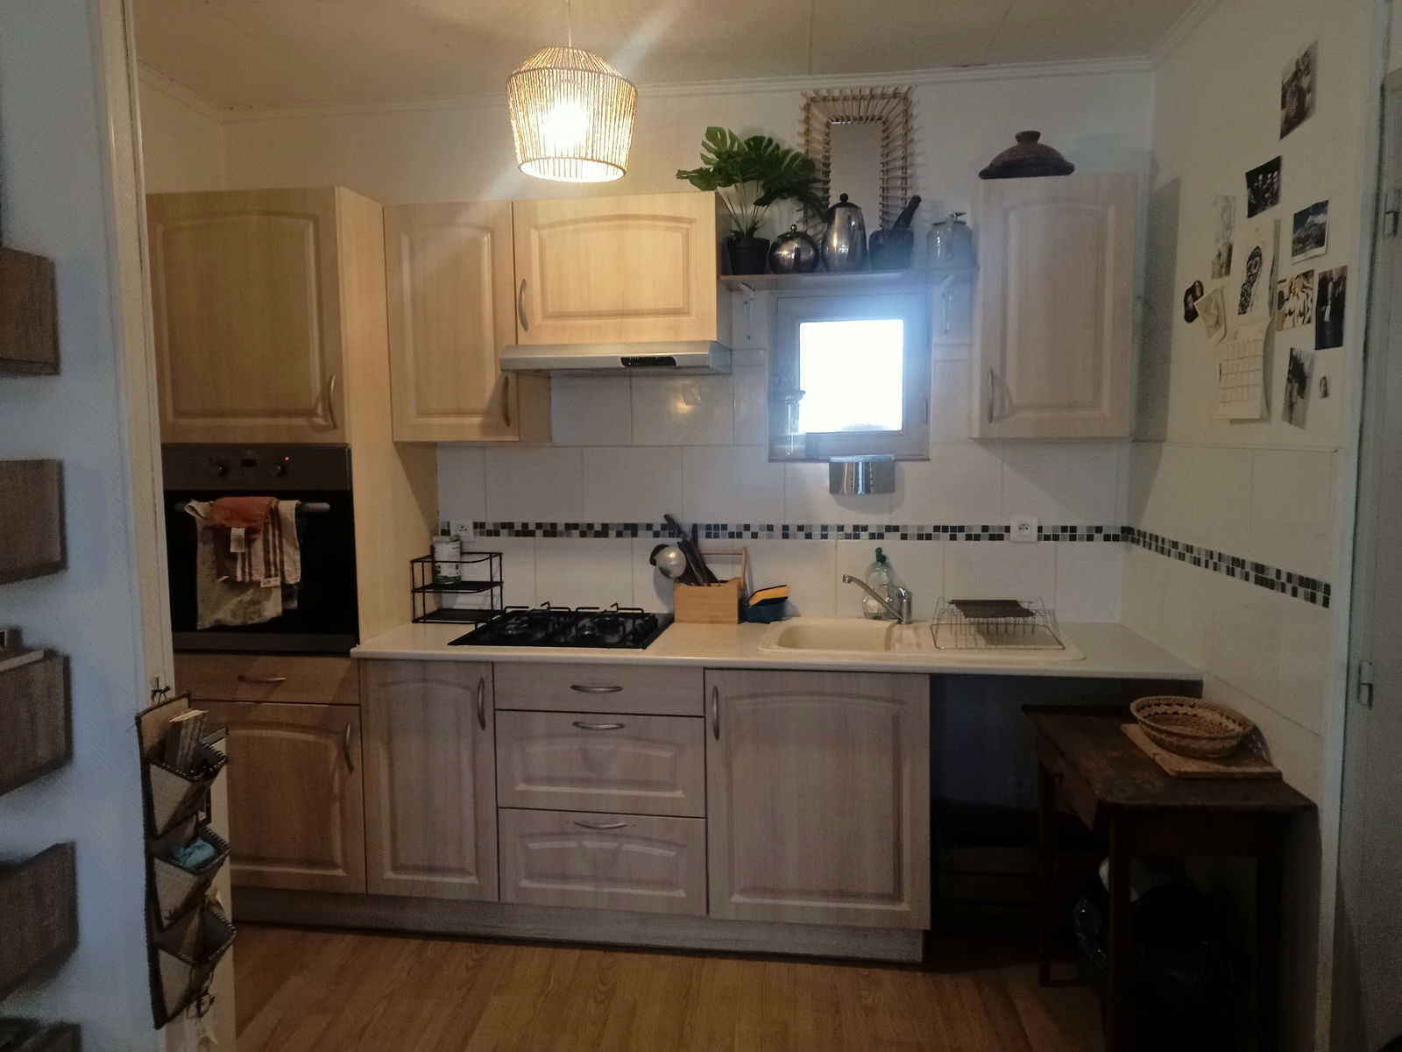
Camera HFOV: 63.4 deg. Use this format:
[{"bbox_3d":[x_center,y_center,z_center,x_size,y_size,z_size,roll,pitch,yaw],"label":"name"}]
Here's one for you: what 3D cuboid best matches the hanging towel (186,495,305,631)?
[{"bbox_3d":[-1.286,0.107,3.204,0.343,0.367,0.085,0,5,9],"label":"hanging towel"}]

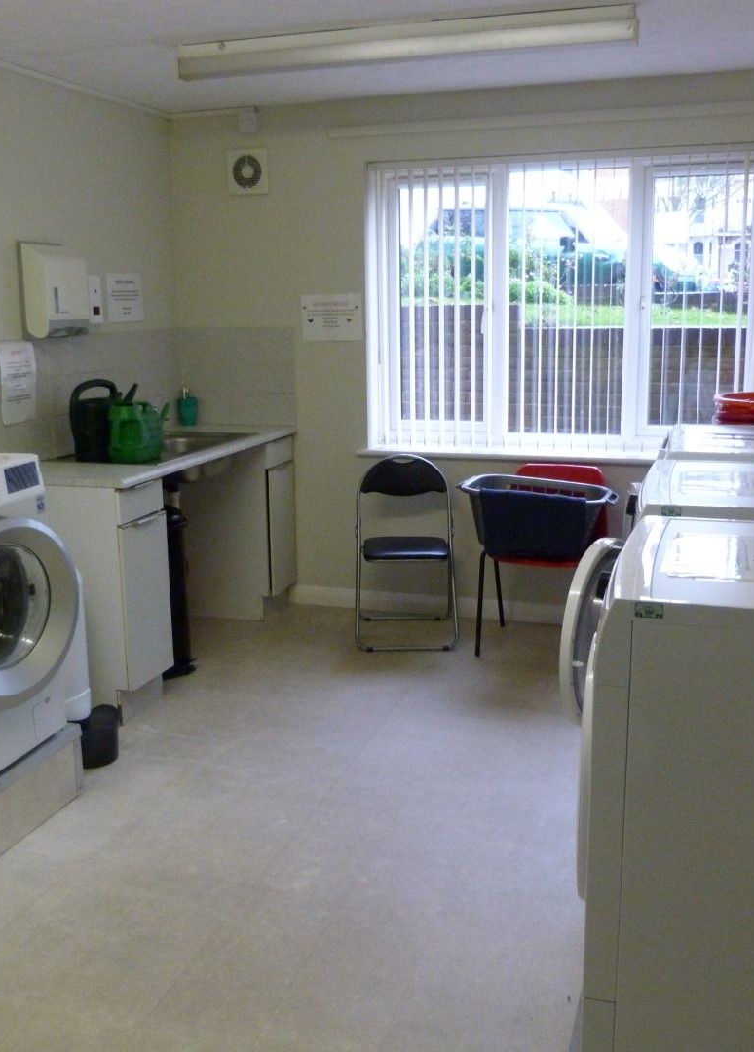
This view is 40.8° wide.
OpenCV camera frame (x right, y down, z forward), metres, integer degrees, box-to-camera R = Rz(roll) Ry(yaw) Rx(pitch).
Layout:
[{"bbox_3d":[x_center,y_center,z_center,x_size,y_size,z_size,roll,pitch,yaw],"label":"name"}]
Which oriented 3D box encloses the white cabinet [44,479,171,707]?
[{"bbox_3d":[-1.113,0.254,3.783,0.575,0.855,0.320,3,13,17],"label":"white cabinet"}]

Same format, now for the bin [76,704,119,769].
[{"bbox_3d":[-0.957,0.672,3.394,0.220,0.200,0.220,3,13,17],"label":"bin"}]

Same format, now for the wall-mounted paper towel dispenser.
[{"bbox_3d":[-1.252,-0.917,3.957,0.120,0.360,0.275,3,13,17],"label":"wall-mounted paper towel dispenser"}]

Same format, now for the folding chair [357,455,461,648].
[{"bbox_3d":[0.128,0.107,4.532,0.455,0.795,0.470,-1,12,-2],"label":"folding chair"}]

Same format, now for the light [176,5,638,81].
[{"bbox_3d":[0.064,-1.605,3.385,1.570,0.102,0.110,3,13,17],"label":"light"}]

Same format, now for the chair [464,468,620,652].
[{"bbox_3d":[0.752,0.141,4.372,0.550,0.785,0.500,4,13,20],"label":"chair"}]

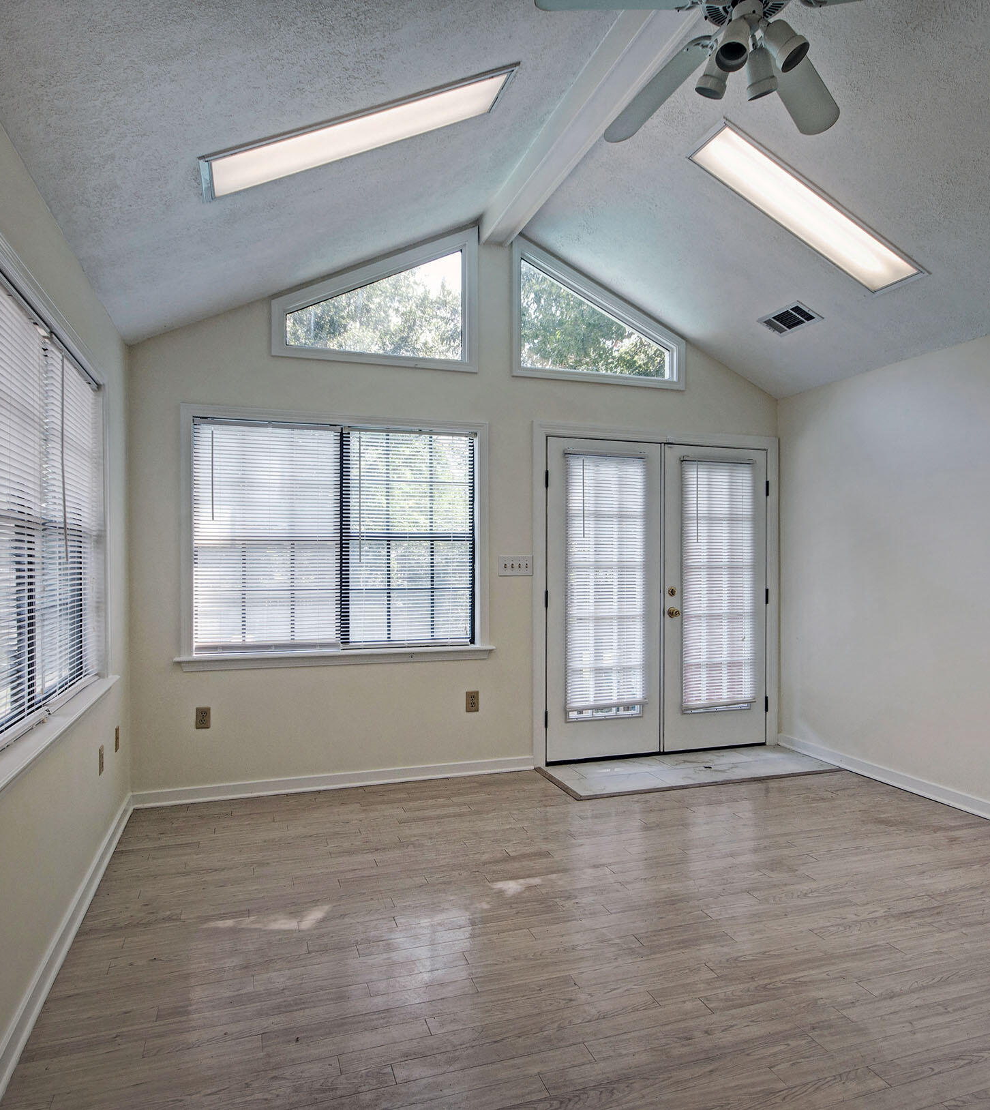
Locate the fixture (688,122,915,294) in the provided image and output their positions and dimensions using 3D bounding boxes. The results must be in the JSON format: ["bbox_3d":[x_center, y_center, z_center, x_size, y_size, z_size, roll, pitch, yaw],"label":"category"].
[{"bbox_3d":[1.450,-1.571,3.213,1.230,0.060,0.295,24,-8,-18],"label":"fixture"}]

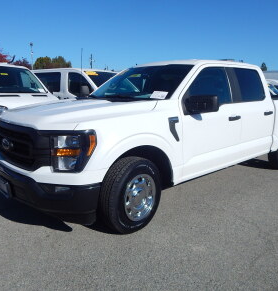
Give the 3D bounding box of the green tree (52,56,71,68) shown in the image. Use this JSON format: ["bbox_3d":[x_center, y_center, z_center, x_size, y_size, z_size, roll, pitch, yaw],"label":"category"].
[{"bbox_3d":[-13.097,-11.024,47.035,4.200,7.400,4.200,-2,11,-15],"label":"green tree"}]

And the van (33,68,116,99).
[{"bbox_3d":[-1.856,-1.287,8.874,5.750,2.100,2.150,9,13,37],"label":"van"}]

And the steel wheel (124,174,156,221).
[{"bbox_3d":[-0.047,0.509,2.826,0.190,0.465,0.465,10,14,40],"label":"steel wheel"}]

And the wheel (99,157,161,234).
[{"bbox_3d":[-0.070,0.502,2.844,0.255,0.775,0.775,10,14,40],"label":"wheel"}]

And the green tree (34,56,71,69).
[{"bbox_3d":[-14.497,-10.968,46.636,6.400,7.400,5.600,-2,11,-17],"label":"green tree"}]

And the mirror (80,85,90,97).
[{"bbox_3d":[-1.326,-1.328,6.947,0.200,0.360,0.260,9,13,37],"label":"mirror"}]

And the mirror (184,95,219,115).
[{"bbox_3d":[0.680,-0.437,3.013,0.240,0.220,0.290,-10,14,-41],"label":"mirror"}]

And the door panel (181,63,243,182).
[{"bbox_3d":[0.893,-0.330,3.465,1.270,1.320,0.240,-10,14,-41],"label":"door panel"}]

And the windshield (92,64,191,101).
[{"bbox_3d":[0.006,-0.895,3.786,1.620,0.180,0.800,12,52,47],"label":"windshield"}]

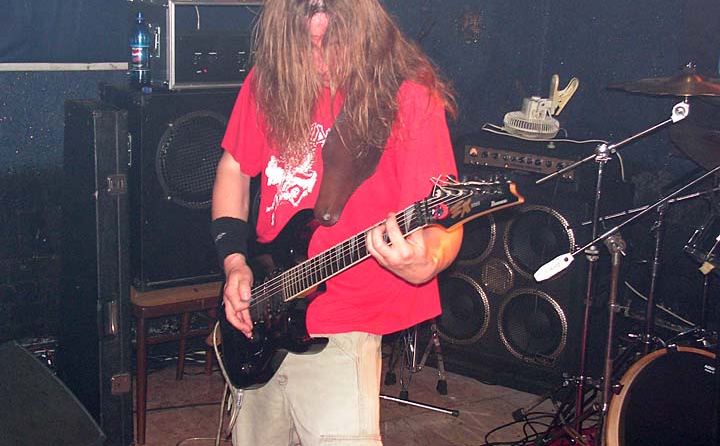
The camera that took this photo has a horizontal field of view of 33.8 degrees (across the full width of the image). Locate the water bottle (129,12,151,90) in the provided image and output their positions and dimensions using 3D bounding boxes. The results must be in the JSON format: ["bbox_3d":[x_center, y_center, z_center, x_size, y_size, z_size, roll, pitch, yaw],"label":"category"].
[{"bbox_3d":[-0.655,-0.511,3.520,0.066,0.237,0.066,2,14,0],"label":"water bottle"}]

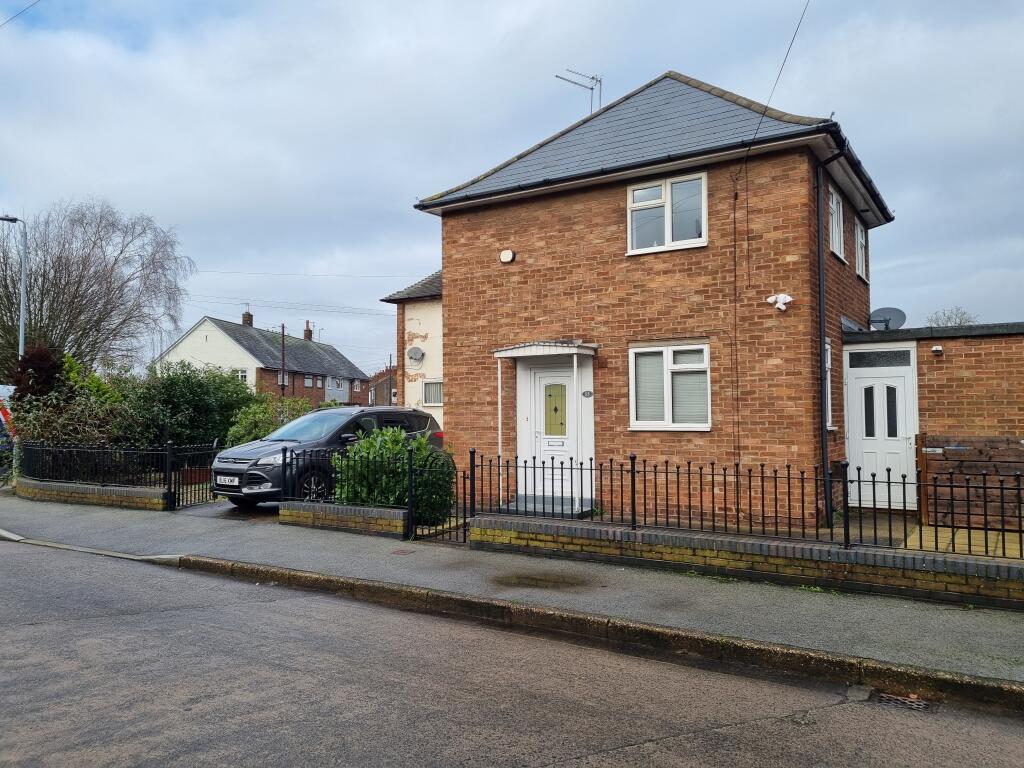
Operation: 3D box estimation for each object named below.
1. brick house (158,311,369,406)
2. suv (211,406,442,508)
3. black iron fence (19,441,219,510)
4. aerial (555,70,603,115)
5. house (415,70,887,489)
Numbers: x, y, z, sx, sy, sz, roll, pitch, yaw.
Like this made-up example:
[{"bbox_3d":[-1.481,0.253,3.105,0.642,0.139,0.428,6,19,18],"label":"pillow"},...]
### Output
[{"bbox_3d":[-19.748,-0.334,64.774,8.300,9.100,24.000,-1,-2,6],"label":"brick house"},{"bbox_3d":[-3.043,1.194,13.556,1.930,1.690,4.520,-2,-3,35],"label":"suv"},{"bbox_3d":[-7.446,1.546,14.075,5.500,1.120,0.900,-2,-3,33],"label":"black iron fence"},{"bbox_3d":[1.487,-6.508,17.200,1.150,1.150,0.450,1,-3,-32],"label":"aerial"},{"bbox_3d":[2.678,-1.813,13.337,6.500,7.500,5.900,-2,-3,33],"label":"house"}]

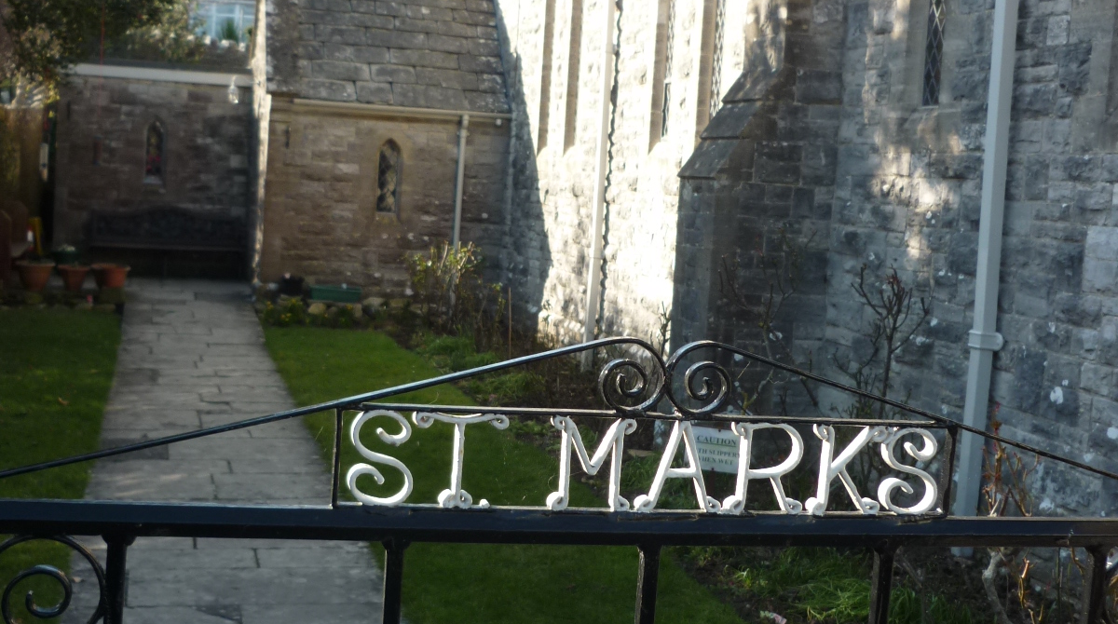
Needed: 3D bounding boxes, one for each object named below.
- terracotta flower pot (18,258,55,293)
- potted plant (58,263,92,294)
[{"bbox_3d":[-4.866,-0.358,13.225,0.375,0.310,0.375,2,6,-16],"label":"terracotta flower pot"},{"bbox_3d":[-4.540,-0.330,13.319,0.325,0.280,0.325,2,6,-16],"label":"potted plant"}]

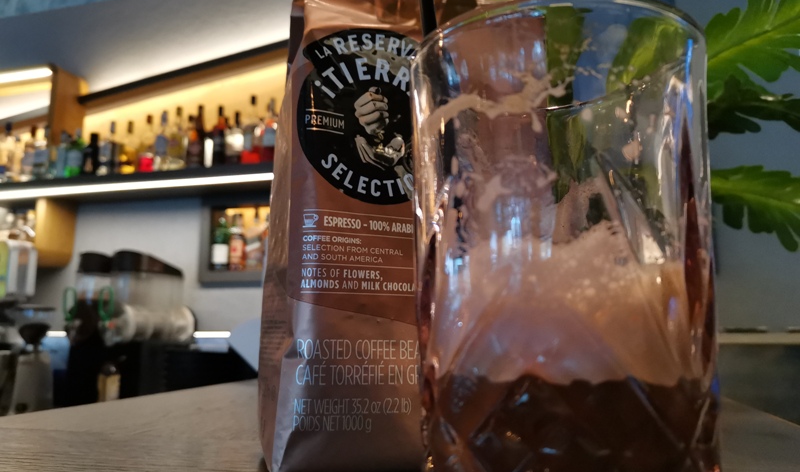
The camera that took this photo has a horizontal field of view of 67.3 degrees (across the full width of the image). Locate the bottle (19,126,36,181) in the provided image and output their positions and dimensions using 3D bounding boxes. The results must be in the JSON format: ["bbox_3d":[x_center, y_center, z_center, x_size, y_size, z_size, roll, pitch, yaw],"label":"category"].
[{"bbox_3d":[-1.904,-0.415,3.096,0.078,0.302,0.078,-2,-10,14],"label":"bottle"}]

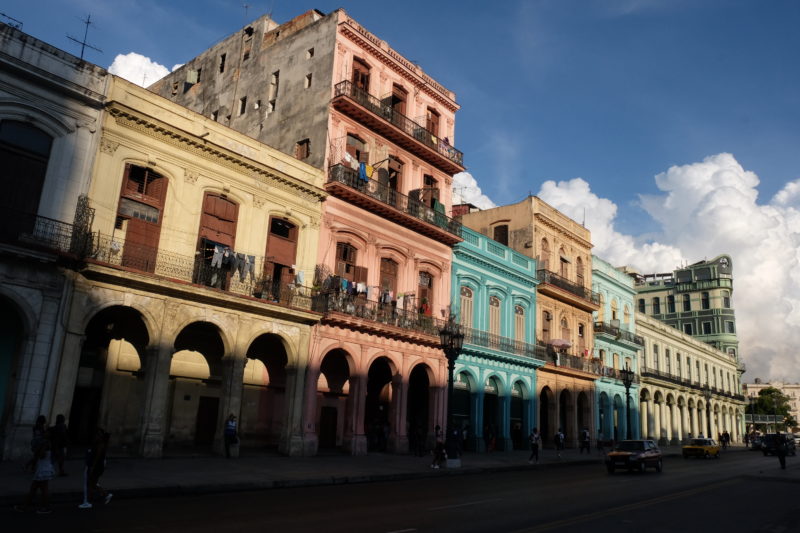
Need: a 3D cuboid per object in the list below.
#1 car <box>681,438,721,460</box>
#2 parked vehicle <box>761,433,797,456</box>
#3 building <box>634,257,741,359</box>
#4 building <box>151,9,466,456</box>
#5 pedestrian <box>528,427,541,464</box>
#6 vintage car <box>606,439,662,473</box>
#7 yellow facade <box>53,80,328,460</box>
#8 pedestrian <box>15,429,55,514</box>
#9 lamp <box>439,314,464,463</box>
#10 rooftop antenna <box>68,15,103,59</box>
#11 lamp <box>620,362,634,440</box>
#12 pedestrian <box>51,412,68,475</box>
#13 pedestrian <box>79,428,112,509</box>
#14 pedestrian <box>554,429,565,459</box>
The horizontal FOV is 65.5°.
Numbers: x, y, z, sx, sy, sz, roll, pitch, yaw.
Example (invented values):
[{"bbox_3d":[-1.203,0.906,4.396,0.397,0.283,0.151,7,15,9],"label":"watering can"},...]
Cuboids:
[{"bbox_3d":[24.068,14.478,49.600,1.630,1.430,4.150,-9,-18,39],"label":"car"},{"bbox_3d":[31.112,14.634,50.991,1.820,1.620,4.600,-8,-18,39],"label":"parked vehicle"},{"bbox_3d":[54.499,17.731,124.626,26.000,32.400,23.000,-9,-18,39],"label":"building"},{"bbox_3d":[-8.408,-1.323,42.074,23.300,25.300,11.400,-9,-18,39],"label":"building"},{"bbox_3d":[6.929,9.256,32.055,0.500,1.740,0.520,-9,-18,39],"label":"pedestrian"},{"bbox_3d":[11.633,9.421,30.861,1.620,1.430,4.100,-8,-18,39],"label":"vintage car"},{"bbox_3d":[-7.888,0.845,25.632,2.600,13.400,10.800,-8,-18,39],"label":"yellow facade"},{"bbox_3d":[-6.631,3.618,11.439,0.620,1.650,0.520,16,-19,-42],"label":"pedestrian"},{"bbox_3d":[2.354,5.320,27.057,1.050,6.450,1.050,3,-14,1],"label":"lamp"},{"bbox_3d":[-12.259,-8.935,24.272,0.500,1.950,1.350,-9,-18,39],"label":"rooftop antenna"},{"bbox_3d":[16.310,10.093,44.461,1.050,6.450,1.050,-9,-18,39],"label":"lamp"},{"bbox_3d":[-9.692,5.111,17.838,0.420,1.680,0.520,-2,-15,21],"label":"pedestrian"},{"bbox_3d":[-5.980,3.824,12.195,0.620,1.660,0.500,16,-19,-42],"label":"pedestrian"},{"bbox_3d":[9.687,10.738,37.803,0.500,1.700,0.450,-8,-18,39],"label":"pedestrian"}]

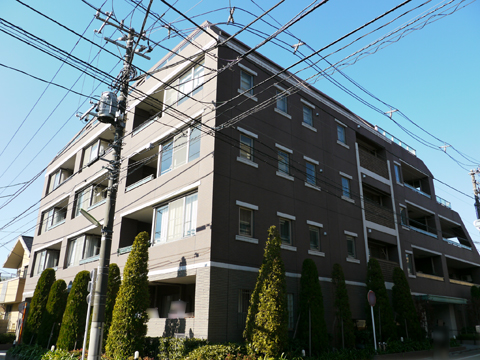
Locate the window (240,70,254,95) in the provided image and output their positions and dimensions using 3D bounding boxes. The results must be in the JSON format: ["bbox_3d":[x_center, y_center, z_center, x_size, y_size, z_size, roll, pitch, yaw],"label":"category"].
[{"bbox_3d":[0.292,-3.947,15.991,0.740,1.000,0.140,18,-27,-39],"label":"window"}]

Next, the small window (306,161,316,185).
[{"bbox_3d":[3.334,-0.281,18.155,0.697,1.041,0.146,18,-27,-39],"label":"small window"}]

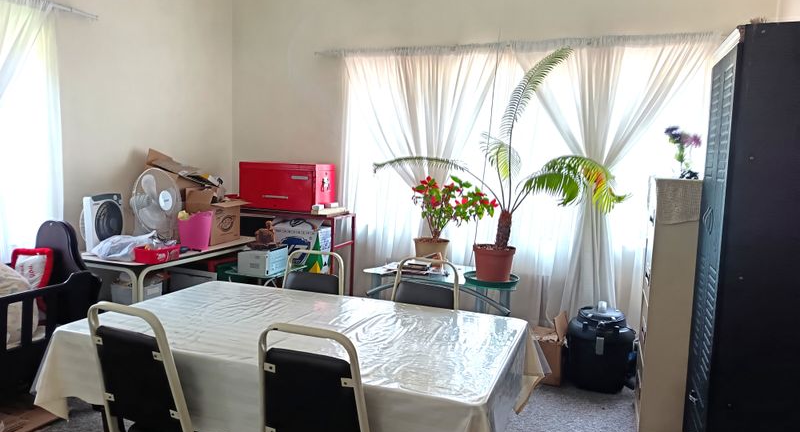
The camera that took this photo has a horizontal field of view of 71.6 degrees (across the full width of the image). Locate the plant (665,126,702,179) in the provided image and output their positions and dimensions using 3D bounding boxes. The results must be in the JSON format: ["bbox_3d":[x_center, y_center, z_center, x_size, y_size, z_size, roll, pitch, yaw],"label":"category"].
[{"bbox_3d":[1.439,-0.322,2.815,0.175,0.265,0.140,3,6,19],"label":"plant"}]

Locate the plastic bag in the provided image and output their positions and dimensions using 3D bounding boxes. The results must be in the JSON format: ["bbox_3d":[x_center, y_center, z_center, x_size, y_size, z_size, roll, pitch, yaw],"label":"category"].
[{"bbox_3d":[-1.641,0.171,3.325,0.370,0.130,0.260,4,6,20],"label":"plastic bag"}]

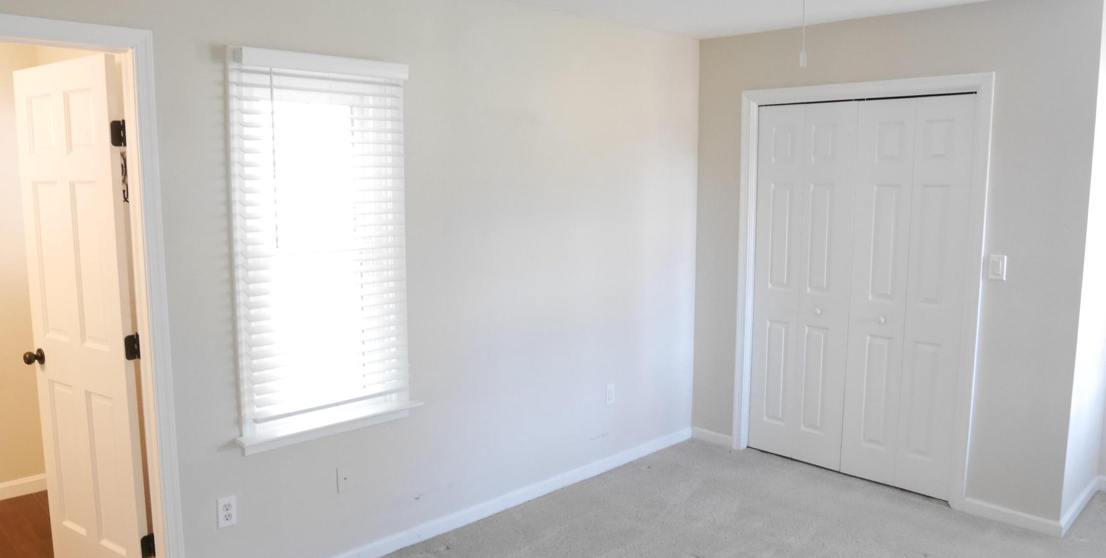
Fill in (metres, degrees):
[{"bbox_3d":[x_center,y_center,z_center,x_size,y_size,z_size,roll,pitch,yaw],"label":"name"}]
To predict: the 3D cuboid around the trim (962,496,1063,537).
[{"bbox_3d":[2.130,1.111,3.572,0.397,0.075,0.016,7,10,44],"label":"trim"}]

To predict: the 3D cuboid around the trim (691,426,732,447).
[{"bbox_3d":[0.971,0.979,4.716,0.297,0.075,0.016,7,10,44],"label":"trim"}]

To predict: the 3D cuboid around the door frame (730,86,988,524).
[{"bbox_3d":[1.575,0.038,4.075,1.322,2.118,0.100,7,10,44],"label":"door frame"}]

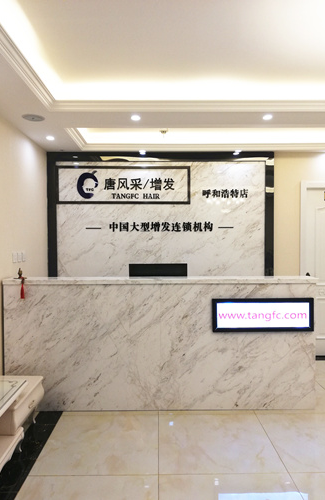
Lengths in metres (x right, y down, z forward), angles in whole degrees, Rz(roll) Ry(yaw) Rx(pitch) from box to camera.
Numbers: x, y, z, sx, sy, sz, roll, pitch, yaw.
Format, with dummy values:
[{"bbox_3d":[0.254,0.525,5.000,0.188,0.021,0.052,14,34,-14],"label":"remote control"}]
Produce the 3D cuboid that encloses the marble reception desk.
[{"bbox_3d":[-0.012,0.787,3.406,2.610,1.095,0.570,0,1,-1],"label":"marble reception desk"}]

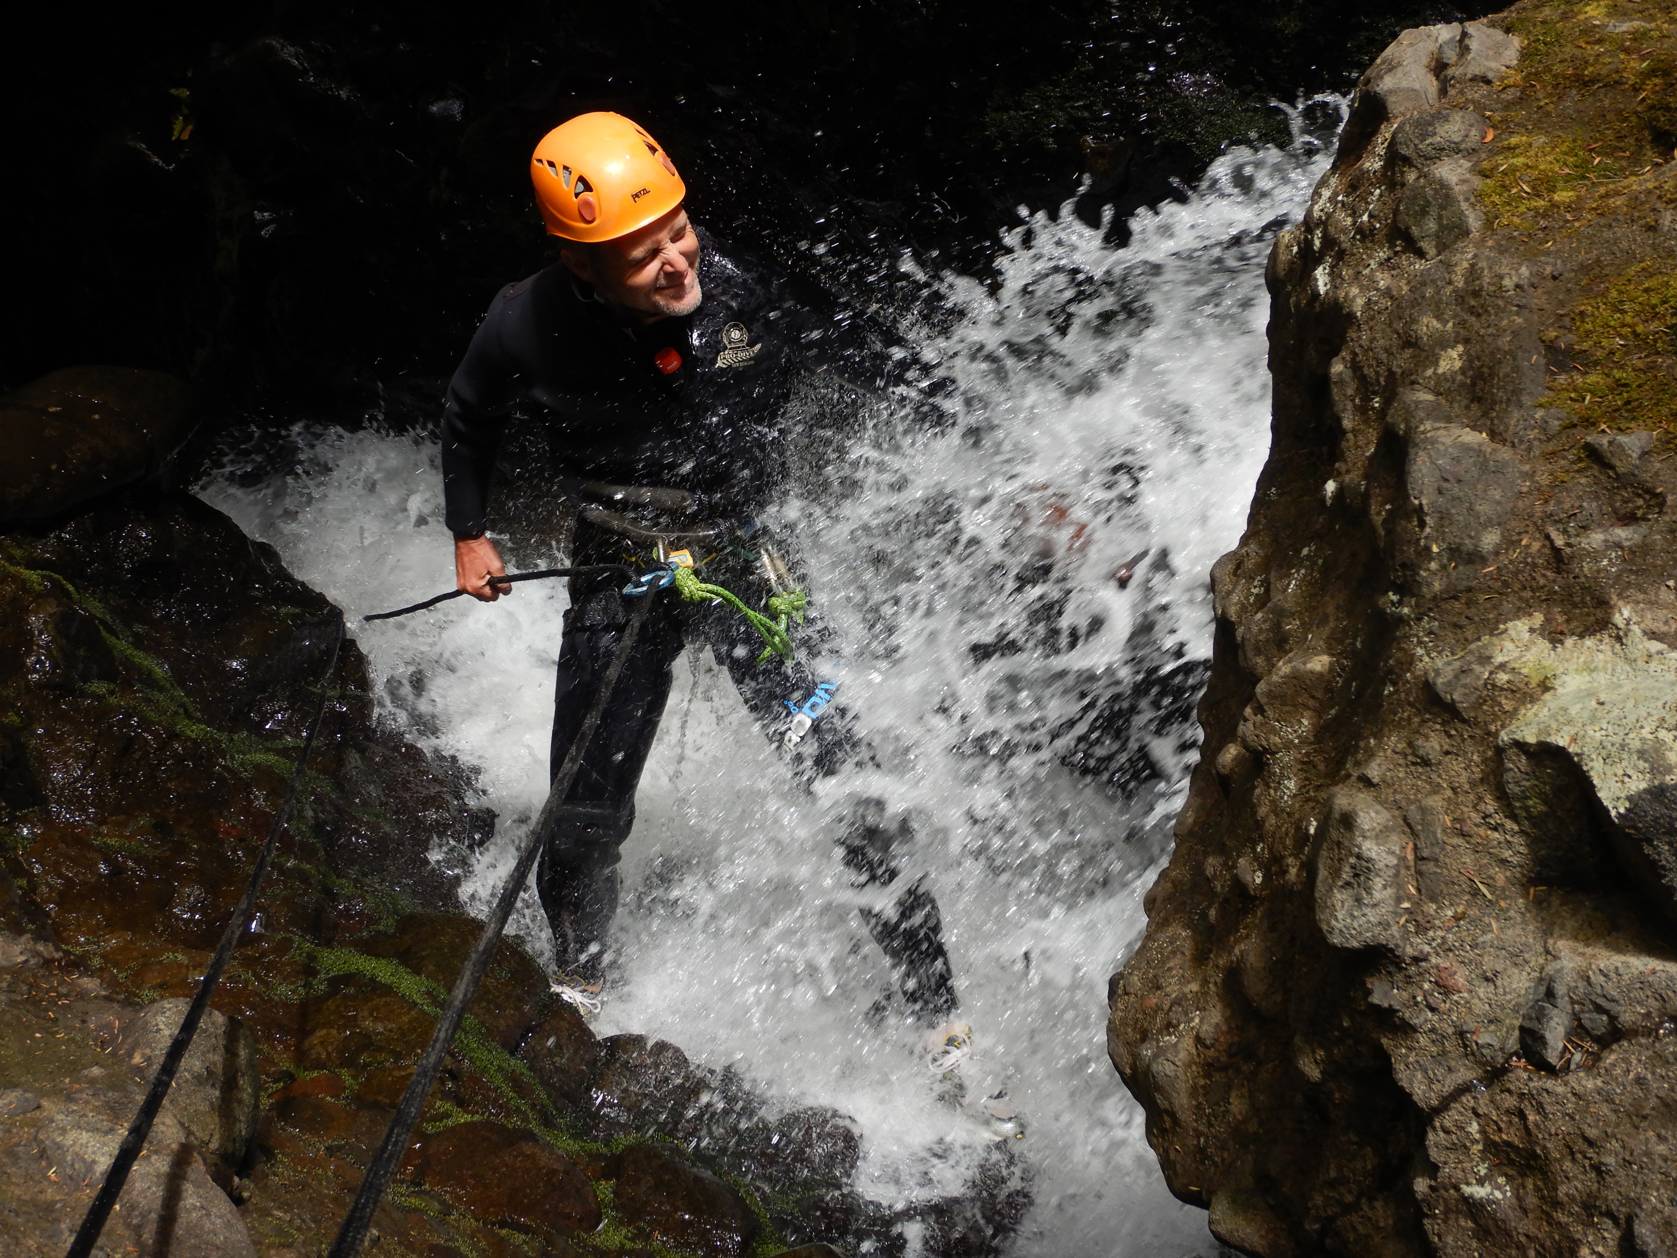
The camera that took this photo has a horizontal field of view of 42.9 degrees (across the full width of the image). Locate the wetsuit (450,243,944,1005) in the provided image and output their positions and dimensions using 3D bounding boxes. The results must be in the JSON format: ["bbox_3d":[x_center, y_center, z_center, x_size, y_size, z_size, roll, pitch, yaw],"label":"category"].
[{"bbox_3d":[-0.150,0.050,3.500,0.860,1.450,0.460,-14,33,-11],"label":"wetsuit"}]

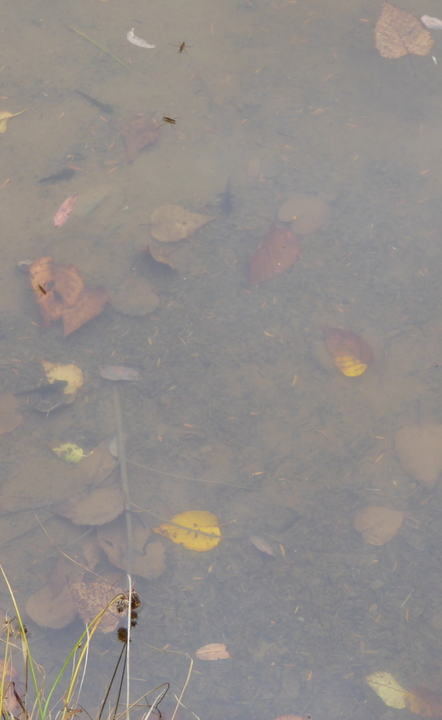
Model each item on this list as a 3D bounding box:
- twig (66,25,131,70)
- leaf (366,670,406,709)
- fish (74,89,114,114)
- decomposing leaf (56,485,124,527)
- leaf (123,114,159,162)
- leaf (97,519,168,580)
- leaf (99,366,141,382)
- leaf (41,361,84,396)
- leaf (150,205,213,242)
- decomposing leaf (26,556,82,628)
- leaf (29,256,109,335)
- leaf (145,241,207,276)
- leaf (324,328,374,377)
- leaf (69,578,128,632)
[{"bbox_3d":[-0.158,-0.402,2.823,0.117,0.005,0.005,37,62,24],"label":"twig"},{"bbox_3d":[0.170,0.330,2.208,0.025,0.008,0.049,-30,55,-23],"label":"leaf"},{"bbox_3d":[-0.154,-0.308,2.622,0.062,0.008,0.012,26,55,20],"label":"fish"},{"bbox_3d":[-0.138,0.157,2.322,0.071,0.008,0.046,-6,52,-5],"label":"decomposing leaf"},{"bbox_3d":[-0.105,-0.278,2.765,0.045,0.013,0.081,15,55,11],"label":"leaf"},{"bbox_3d":[-0.086,0.193,2.227,0.050,0.010,0.078,-21,53,-17],"label":"leaf"},{"bbox_3d":[-0.116,0.016,2.530,0.048,0.007,0.020,4,54,3],"label":"leaf"},{"bbox_3d":[-0.178,0.013,2.481,0.033,0.012,0.061,-36,58,-27],"label":"leaf"},{"bbox_3d":[-0.044,-0.162,2.571,0.076,0.008,0.058,-7,52,-5],"label":"leaf"},{"bbox_3d":[-0.178,0.254,2.380,0.055,0.010,0.090,12,55,9],"label":"decomposing leaf"},{"bbox_3d":[-0.181,-0.077,2.610,0.097,0.028,0.117,-2,54,-1],"label":"leaf"},{"bbox_3d":[-0.049,-0.118,2.481,0.077,0.020,0.037,29,56,22],"label":"leaf"},{"bbox_3d":[0.139,-0.012,2.369,0.040,0.015,0.073,-15,52,-12],"label":"leaf"},{"bbox_3d":[-0.135,0.260,2.351,0.076,0.010,0.052,28,59,19],"label":"leaf"}]

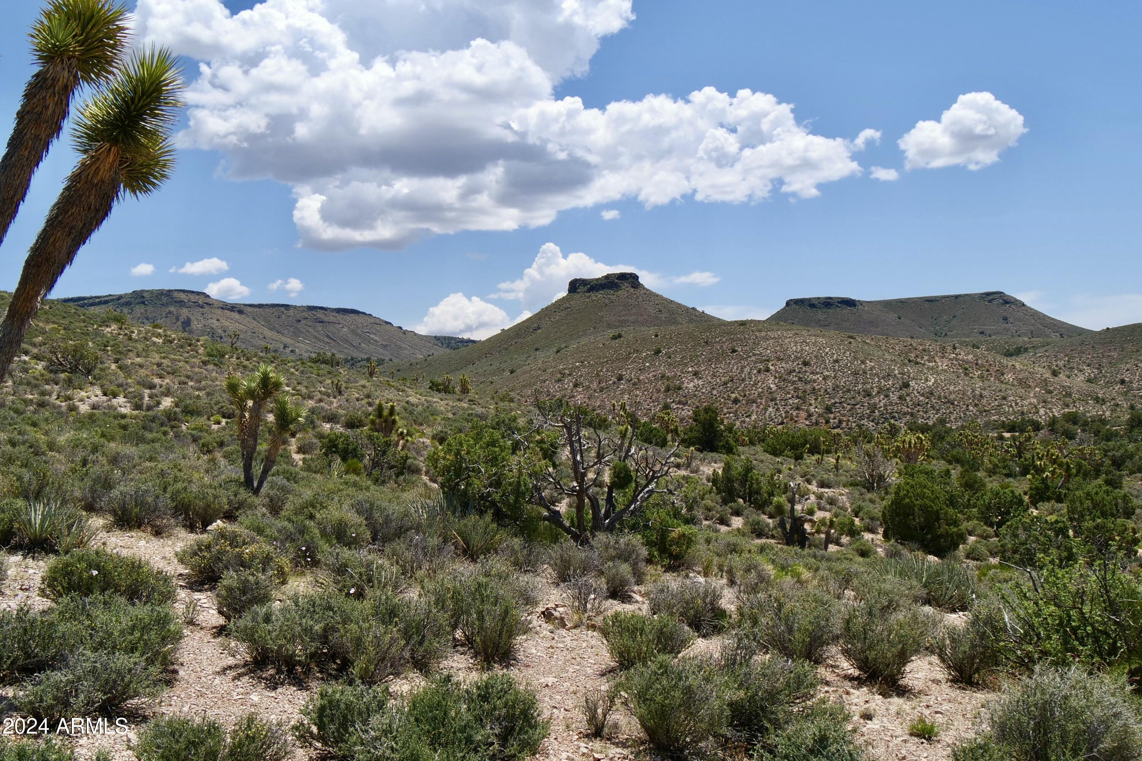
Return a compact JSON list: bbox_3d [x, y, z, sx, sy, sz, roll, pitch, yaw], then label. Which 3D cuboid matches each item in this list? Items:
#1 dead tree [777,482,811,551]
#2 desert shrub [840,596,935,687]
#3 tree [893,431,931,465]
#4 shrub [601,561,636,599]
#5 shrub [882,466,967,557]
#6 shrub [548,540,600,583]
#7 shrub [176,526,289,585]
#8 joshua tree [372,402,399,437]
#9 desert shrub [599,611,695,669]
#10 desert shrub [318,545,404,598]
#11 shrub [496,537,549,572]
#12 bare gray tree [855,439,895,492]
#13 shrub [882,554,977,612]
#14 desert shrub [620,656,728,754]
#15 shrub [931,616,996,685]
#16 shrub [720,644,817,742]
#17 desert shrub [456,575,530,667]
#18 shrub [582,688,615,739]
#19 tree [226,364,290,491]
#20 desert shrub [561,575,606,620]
[{"bbox_3d":[4.025,2.437,19.500,0.613,1.190,0.500,0,0,0],"label":"dead tree"},{"bbox_3d":[2.199,1.812,7.500,0.658,0.633,0.625,0,0,0],"label":"desert shrub"},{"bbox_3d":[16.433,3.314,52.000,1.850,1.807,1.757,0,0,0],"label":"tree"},{"bbox_3d":[0.495,2.090,11.300,0.365,0.390,0.346,0,0,0],"label":"shrub"},{"bbox_3d":[7.207,2.667,22.000,1.729,1.839,1.643,0,0,0],"label":"shrub"},{"bbox_3d":[0.036,2.090,12.500,0.600,0.482,0.570,0,0,0],"label":"shrub"},{"bbox_3d":[-2.826,1.460,9.000,0.938,0.492,0.780,0,0,0],"label":"shrub"},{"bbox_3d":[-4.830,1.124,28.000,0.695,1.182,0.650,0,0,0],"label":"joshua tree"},{"bbox_3d":[0.475,1.628,6.750,0.597,0.356,0.500,0,0,0],"label":"desert shrub"},{"bbox_3d":[-2.002,1.824,10.300,0.827,0.496,0.700,0,0,0],"label":"desert shrub"},{"bbox_3d":[-0.591,2.098,13.000,0.635,0.430,0.603,0,0,0],"label":"shrub"},{"bbox_3d":[11.532,3.224,41.000,1.520,2.050,1.450,0,1,0],"label":"bare gray tree"},{"bbox_3d":[3.488,1.973,10.500,0.886,0.539,0.800,0,0,0],"label":"shrub"},{"bbox_3d":[0.547,1.727,5.750,0.576,0.508,0.547,0,0,0],"label":"desert shrub"},{"bbox_3d":[2.627,1.811,7.200,0.435,0.439,0.413,0,0,0],"label":"shrub"},{"bbox_3d":[1.107,1.745,6.000,0.551,0.515,0.523,0,0,0],"label":"shrub"},{"bbox_3d":[-0.491,1.506,6.750,0.463,0.564,0.460,0,0,0],"label":"desert shrub"},{"bbox_3d":[0.133,1.603,5.200,0.159,0.245,0.150,0,0,0],"label":"shrub"},{"bbox_3d":[-4.880,0.739,17.000,1.111,2.012,0.889,0,0,0],"label":"tree"},{"bbox_3d":[0.115,1.991,9.900,0.418,0.410,0.397,0,0,0],"label":"desert shrub"}]

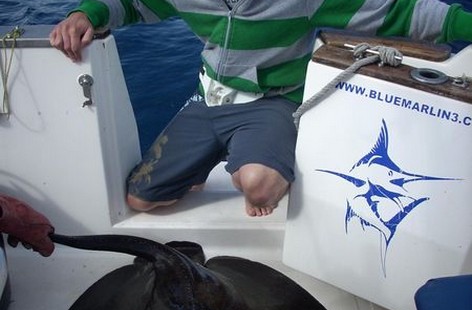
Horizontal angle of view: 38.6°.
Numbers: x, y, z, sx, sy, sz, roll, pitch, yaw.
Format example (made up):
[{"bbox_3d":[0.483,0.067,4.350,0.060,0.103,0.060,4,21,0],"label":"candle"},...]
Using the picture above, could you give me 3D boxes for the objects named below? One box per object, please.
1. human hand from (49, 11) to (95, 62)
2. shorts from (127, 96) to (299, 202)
[{"bbox_3d":[-0.393,-0.283,1.610,0.100,0.095,0.125,5,33,8],"label":"human hand"},{"bbox_3d":[-0.068,-0.020,1.930,0.460,0.310,0.460,7,34,10],"label":"shorts"}]

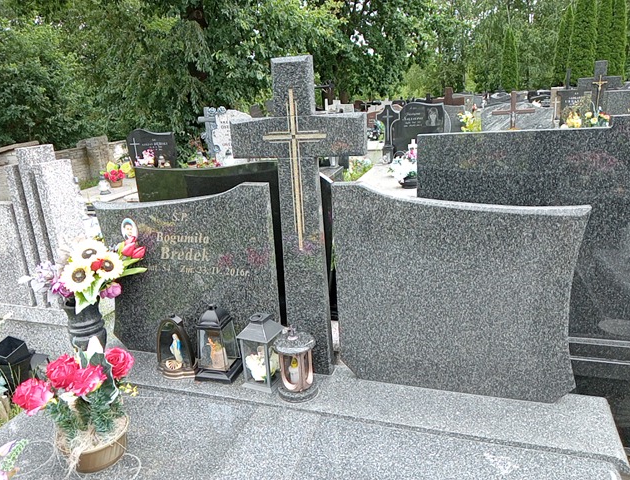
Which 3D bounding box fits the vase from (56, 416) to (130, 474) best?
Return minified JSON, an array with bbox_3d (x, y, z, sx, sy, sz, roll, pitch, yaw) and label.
[{"bbox_3d":[-0.694,0.651,1.644,0.210,0.089,0.210,2,17,19],"label":"vase"}]

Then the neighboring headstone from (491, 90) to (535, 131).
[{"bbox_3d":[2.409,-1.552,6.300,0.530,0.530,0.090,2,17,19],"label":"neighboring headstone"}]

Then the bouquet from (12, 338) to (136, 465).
[{"bbox_3d":[-0.712,0.525,1.617,0.304,0.278,0.263,-4,16,0],"label":"bouquet"}]

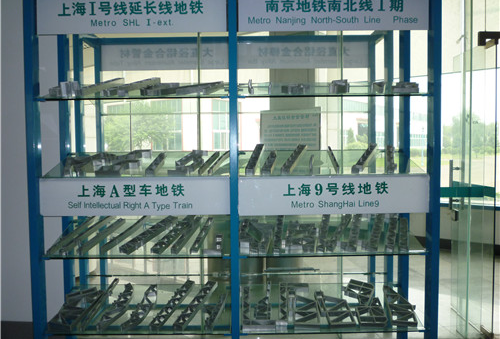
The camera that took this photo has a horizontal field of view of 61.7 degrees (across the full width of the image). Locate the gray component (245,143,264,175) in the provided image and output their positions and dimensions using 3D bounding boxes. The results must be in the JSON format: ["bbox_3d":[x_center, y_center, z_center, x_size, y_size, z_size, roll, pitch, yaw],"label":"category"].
[{"bbox_3d":[0.033,-0.059,2.325,0.046,0.034,0.380,3,23,9],"label":"gray component"}]

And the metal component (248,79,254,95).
[{"bbox_3d":[0.008,-0.444,2.247,0.024,0.032,0.270,-1,23,-1],"label":"metal component"}]

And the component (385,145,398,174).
[{"bbox_3d":[0.785,-0.059,2.314,0.047,0.028,0.370,6,24,16],"label":"component"}]

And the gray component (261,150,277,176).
[{"bbox_3d":[0.111,-0.037,2.282,0.047,0.029,0.290,4,23,10],"label":"gray component"}]

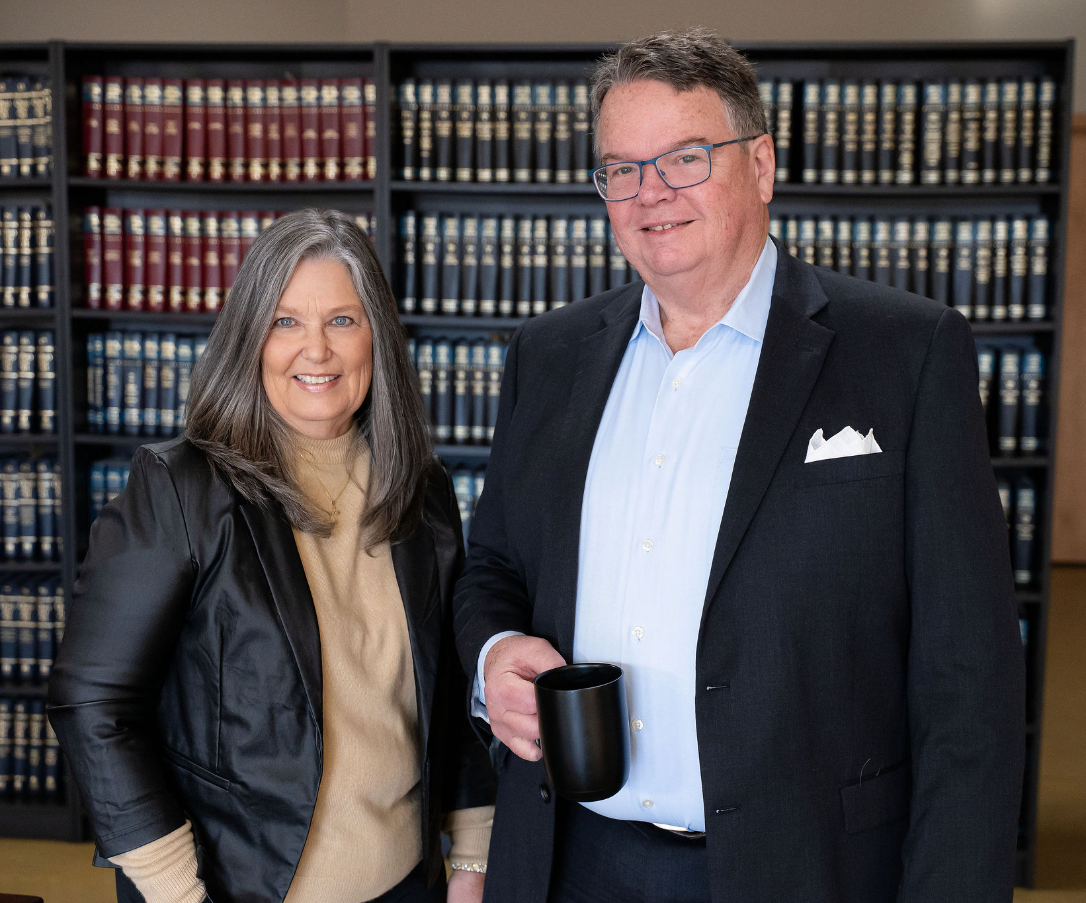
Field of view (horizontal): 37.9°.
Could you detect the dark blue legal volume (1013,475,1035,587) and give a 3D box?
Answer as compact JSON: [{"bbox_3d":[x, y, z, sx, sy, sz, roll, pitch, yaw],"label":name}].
[{"bbox_3d":[1.173,0.185,3.909,0.047,0.259,0.185,1,7,5],"label":"dark blue legal volume"}]

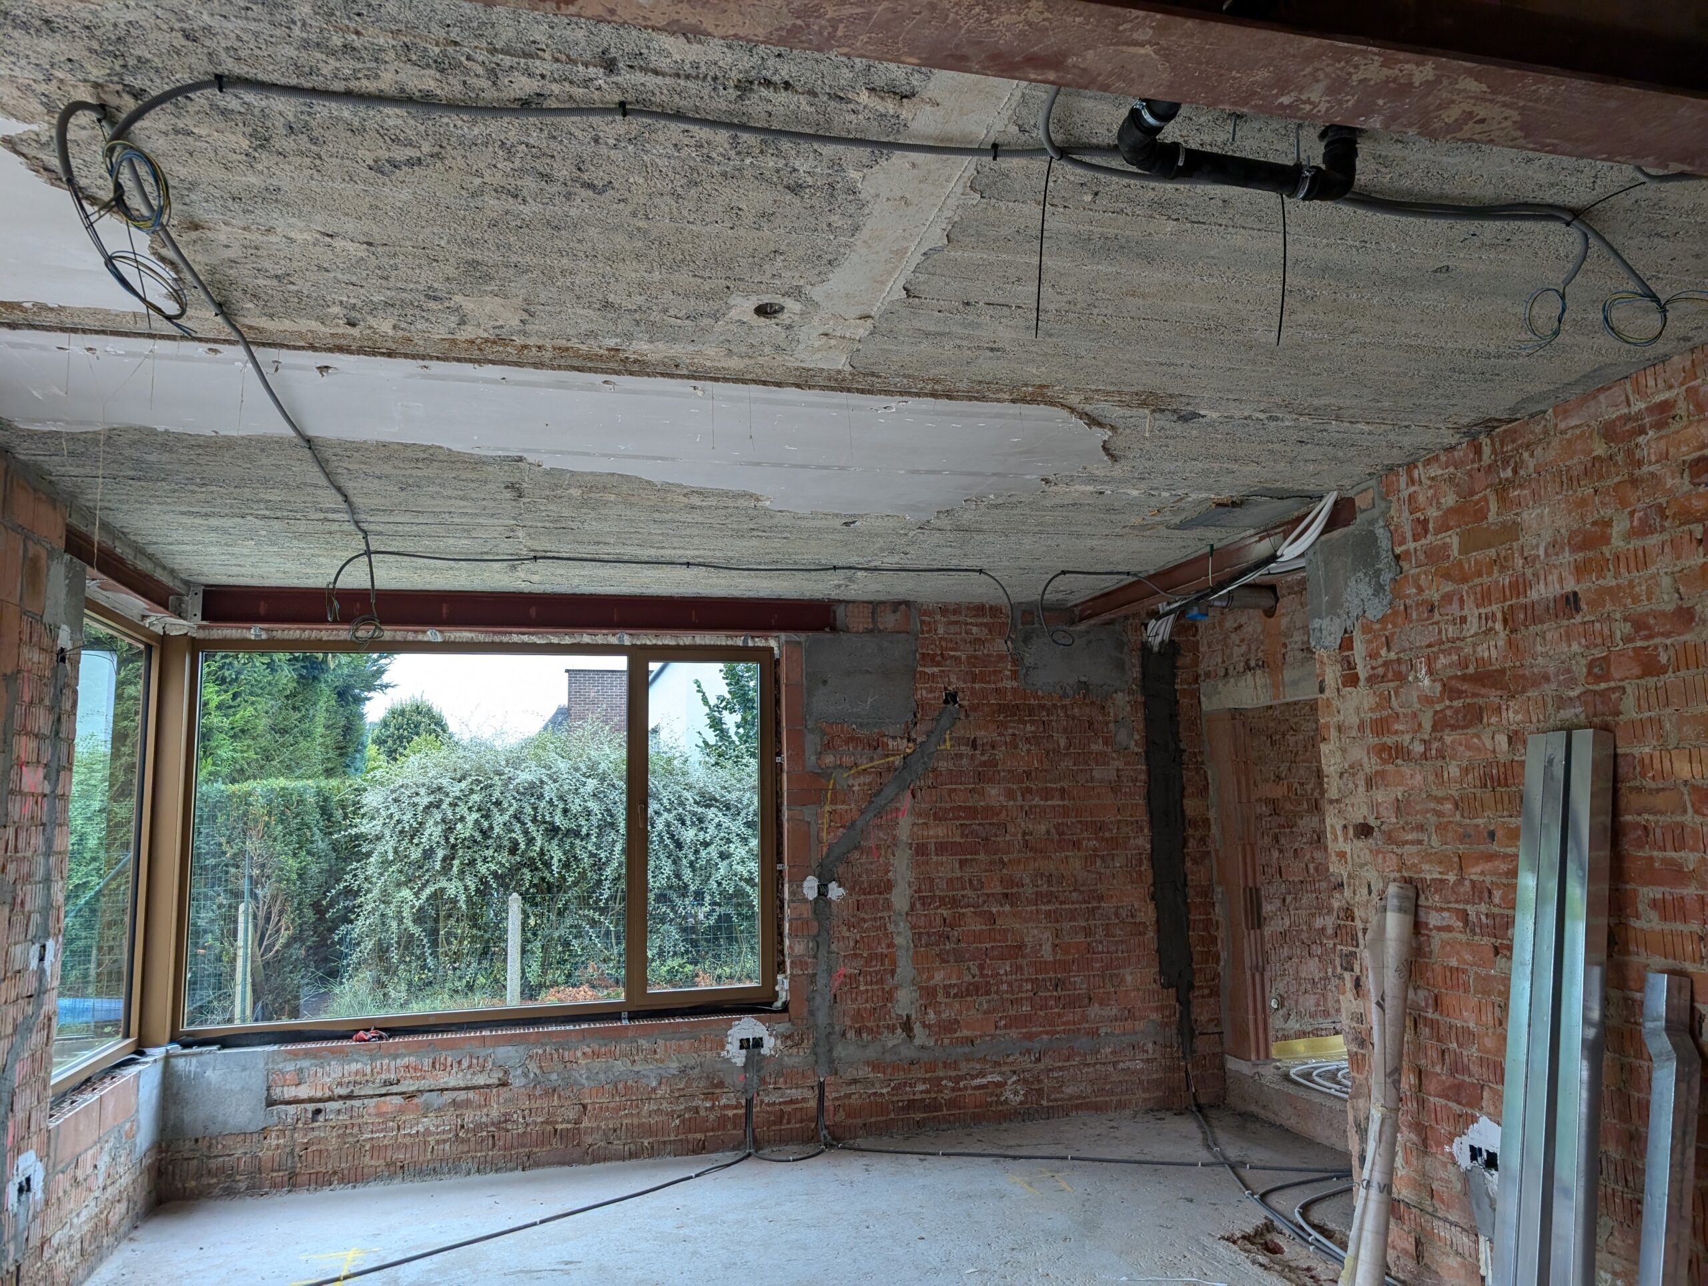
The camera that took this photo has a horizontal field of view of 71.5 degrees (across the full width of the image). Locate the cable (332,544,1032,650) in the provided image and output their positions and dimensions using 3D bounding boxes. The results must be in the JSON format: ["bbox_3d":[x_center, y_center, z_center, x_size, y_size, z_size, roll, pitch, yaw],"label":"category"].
[{"bbox_3d":[-0.637,-0.143,4.730,2.742,0.348,0.150,1,-8,-14],"label":"cable"}]

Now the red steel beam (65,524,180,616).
[{"bbox_3d":[-2.596,-0.233,4.175,0.100,0.107,1.280,1,-8,-15],"label":"red steel beam"}]

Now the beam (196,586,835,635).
[{"bbox_3d":[-1.405,-0.129,5.323,2.720,0.165,0.140,1,-8,-14],"label":"beam"}]

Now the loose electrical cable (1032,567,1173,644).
[{"bbox_3d":[1.081,-0.142,5.110,0.642,0.324,0.130,1,-8,-14],"label":"loose electrical cable"}]

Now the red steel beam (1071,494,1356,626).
[{"bbox_3d":[1.452,-0.293,4.957,0.120,0.100,2.120,1,-8,-16],"label":"red steel beam"}]

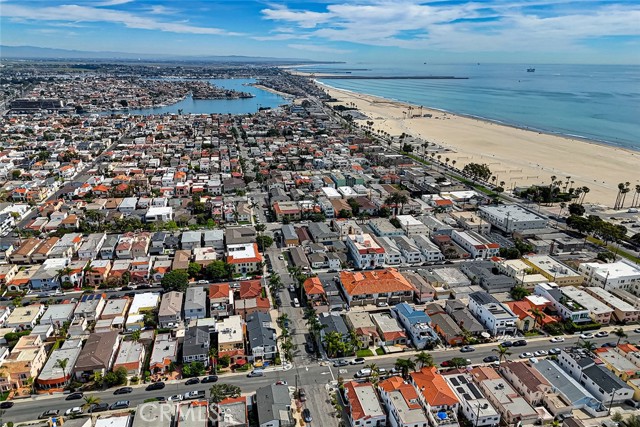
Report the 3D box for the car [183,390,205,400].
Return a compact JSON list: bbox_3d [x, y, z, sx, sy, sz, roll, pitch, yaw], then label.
[{"bbox_3d":[-35.893,51.939,132.116,5.850,1.830,1.980,-3,19,-11],"label":"car"}]

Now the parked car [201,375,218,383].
[{"bbox_3d":[-33.062,49.849,139.330,4.600,1.500,1.850,-3,19,-11],"label":"parked car"}]

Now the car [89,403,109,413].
[{"bbox_3d":[-60.918,53.531,127.432,4.800,1.600,1.900,-3,19,-11],"label":"car"}]

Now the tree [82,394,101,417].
[{"bbox_3d":[-65.580,55.290,132.850,5.200,6.700,5.200,-4,19,-12],"label":"tree"}]

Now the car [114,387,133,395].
[{"bbox_3d":[-60.700,54.690,143.040,4.700,1.500,1.850,-4,19,-12],"label":"car"}]

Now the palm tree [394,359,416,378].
[{"bbox_3d":[25.919,47.349,140.320,6.349,6.410,6.349,-3,19,-11],"label":"palm tree"}]

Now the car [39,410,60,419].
[{"bbox_3d":[-73.124,54.225,124.882,4.750,1.620,1.880,-3,19,-11],"label":"car"}]

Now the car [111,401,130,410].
[{"bbox_3d":[-55.562,53.148,128.352,4.750,1.680,1.880,-3,19,-11],"label":"car"}]

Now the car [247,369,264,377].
[{"bbox_3d":[-20.820,52.190,151.070,4.700,1.650,1.850,-4,19,-12],"label":"car"}]

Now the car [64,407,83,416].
[{"bbox_3d":[-71.290,57.520,134.340,4.600,1.470,1.820,-4,19,-12],"label":"car"}]

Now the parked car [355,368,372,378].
[{"bbox_3d":[14.420,52.140,151.530,5.000,1.850,1.950,-4,19,-12],"label":"parked car"}]

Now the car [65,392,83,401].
[{"bbox_3d":[-69.886,52.041,131.748,4.450,1.480,1.800,-3,19,-11],"label":"car"}]

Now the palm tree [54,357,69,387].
[{"bbox_3d":[-74.951,46.798,135.508,4.070,9.134,4.070,-3,19,-11],"label":"palm tree"}]

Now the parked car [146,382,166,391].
[{"bbox_3d":[-47.904,50.839,135.698,4.900,1.700,1.950,-3,19,-11],"label":"parked car"}]

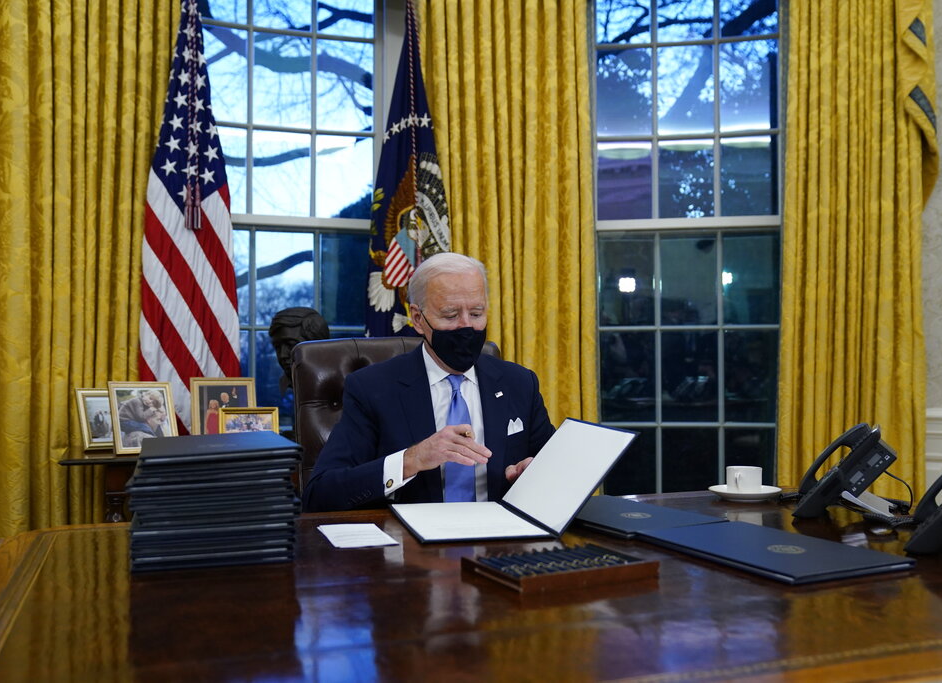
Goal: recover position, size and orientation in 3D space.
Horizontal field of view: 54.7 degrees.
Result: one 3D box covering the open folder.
[{"bbox_3d":[0.066,0.256,1.765,0.395,0.192,0.370,0,-2,-14],"label":"open folder"}]

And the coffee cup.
[{"bbox_3d":[0.616,0.319,2.060,0.081,0.064,0.103,-1,-2,35],"label":"coffee cup"}]

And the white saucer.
[{"bbox_3d":[0.623,0.347,2.070,0.166,0.022,0.166,0,-2,0],"label":"white saucer"}]

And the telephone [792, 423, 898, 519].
[{"bbox_3d":[0.779,0.262,1.922,0.210,0.182,0.240,-1,-2,15],"label":"telephone"}]

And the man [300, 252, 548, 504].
[{"bbox_3d":[-0.075,0.496,2.080,0.600,1.360,0.760,0,-2,-17],"label":"man"}]

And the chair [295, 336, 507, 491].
[{"bbox_3d":[-0.110,0.583,2.150,0.660,1.210,0.700,0,-2,-19],"label":"chair"}]

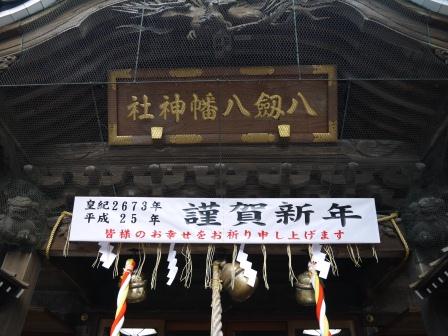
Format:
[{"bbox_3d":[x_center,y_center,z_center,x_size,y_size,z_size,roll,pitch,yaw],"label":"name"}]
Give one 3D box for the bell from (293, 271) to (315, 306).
[{"bbox_3d":[0.871,1.280,3.850,0.250,0.340,0.250,0,-34,0],"label":"bell"}]

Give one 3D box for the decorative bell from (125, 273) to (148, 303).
[{"bbox_3d":[-0.930,1.275,3.850,0.250,0.320,0.250,0,-34,0],"label":"decorative bell"}]

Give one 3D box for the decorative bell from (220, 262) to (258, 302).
[{"bbox_3d":[0.144,1.204,3.880,0.380,0.460,0.380,-37,-27,-22],"label":"decorative bell"}]

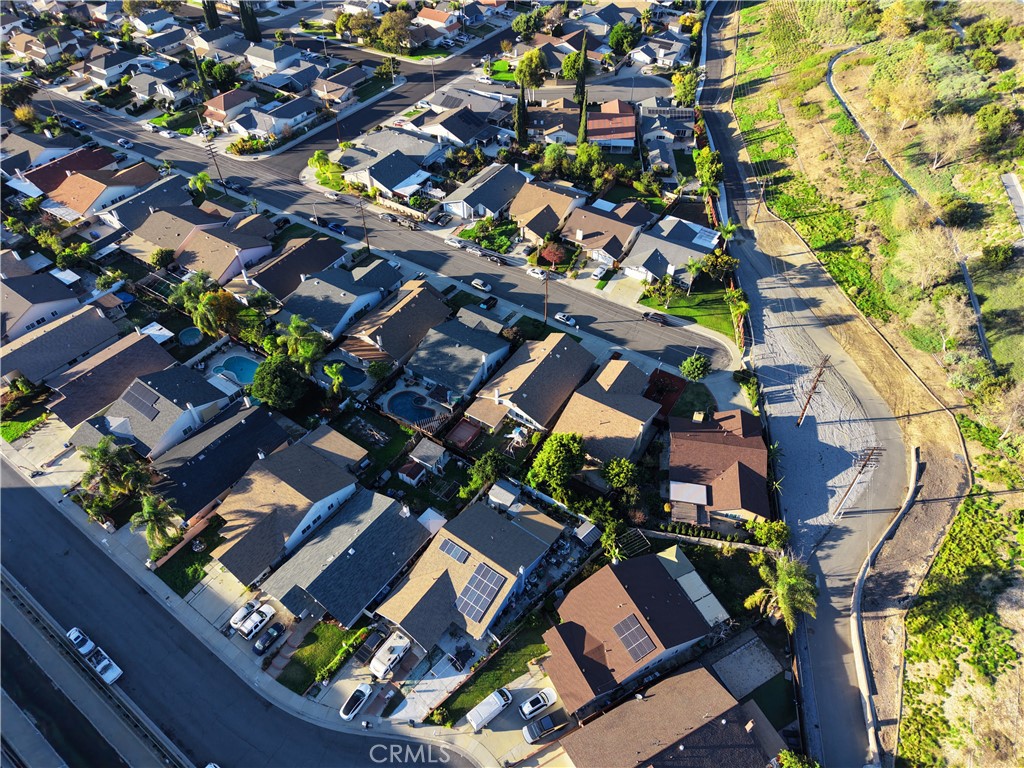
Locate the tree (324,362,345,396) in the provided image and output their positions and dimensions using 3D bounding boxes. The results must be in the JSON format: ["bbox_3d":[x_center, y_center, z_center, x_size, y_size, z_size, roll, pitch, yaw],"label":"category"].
[{"bbox_3d":[-31.000,-0.390,120.100,3.700,8.200,3.700,0,44,0],"label":"tree"}]

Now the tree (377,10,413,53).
[{"bbox_3d":[-41.696,-125.024,241.529,12.400,13.000,11.800,-1,46,0],"label":"tree"}]

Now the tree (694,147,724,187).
[{"bbox_3d":[48.900,-53.800,168.800,7.400,9.600,7.400,-1,43,0],"label":"tree"}]

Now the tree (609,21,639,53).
[{"bbox_3d":[38.892,-120.824,237.359,10.200,10.500,9.800,-1,46,0],"label":"tree"}]

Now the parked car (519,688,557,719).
[{"bbox_3d":[3.217,40.375,86.090,4.800,1.670,1.900,-25,49,-23],"label":"parked car"}]

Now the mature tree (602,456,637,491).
[{"bbox_3d":[16.957,14.457,108.518,5.500,5.400,5.400,-1,46,0],"label":"mature tree"}]

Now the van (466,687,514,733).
[{"bbox_3d":[-2.763,40.729,85.212,5.850,2.500,2.050,-28,51,-25],"label":"van"}]

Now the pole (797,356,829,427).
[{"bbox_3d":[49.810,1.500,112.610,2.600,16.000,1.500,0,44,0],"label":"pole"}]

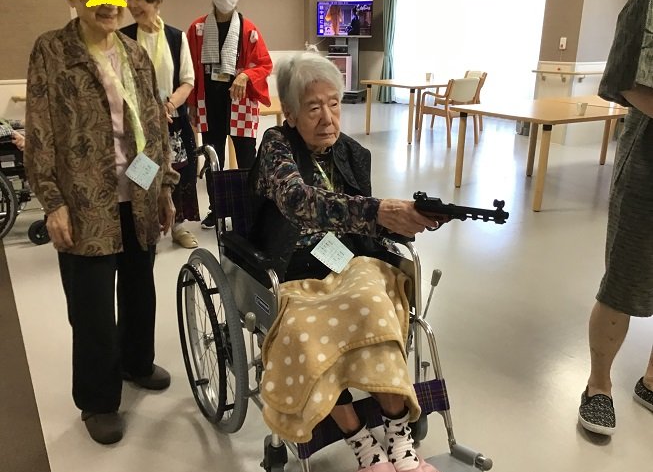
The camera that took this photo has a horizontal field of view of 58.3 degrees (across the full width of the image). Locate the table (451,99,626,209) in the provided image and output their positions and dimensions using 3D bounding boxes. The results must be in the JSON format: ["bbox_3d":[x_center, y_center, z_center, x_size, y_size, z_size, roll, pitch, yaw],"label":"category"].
[{"bbox_3d":[1.766,-0.711,4.908,1.050,0.700,1.030,-11,22,-29],"label":"table"}]

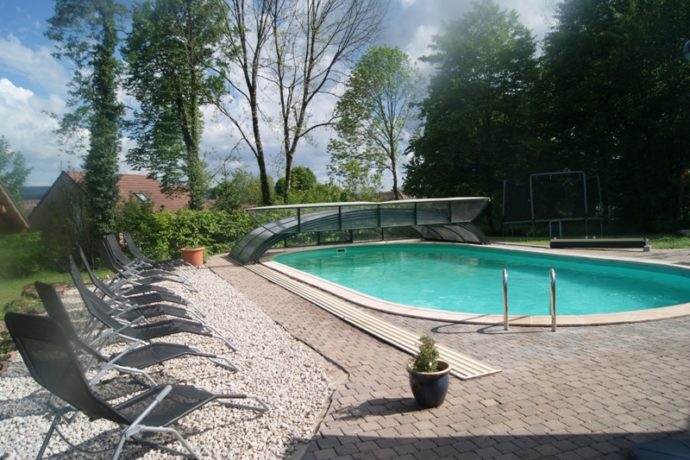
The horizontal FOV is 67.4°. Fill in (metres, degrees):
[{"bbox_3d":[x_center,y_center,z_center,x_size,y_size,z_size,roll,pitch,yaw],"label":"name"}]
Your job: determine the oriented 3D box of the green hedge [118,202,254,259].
[{"bbox_3d":[-4.503,0.016,14.920,4.200,1.600,1.200,-4,4,-24],"label":"green hedge"}]

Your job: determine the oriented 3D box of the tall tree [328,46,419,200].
[{"bbox_3d":[1.466,-4.819,26.754,4.700,9.300,4.700,-2,4,0],"label":"tall tree"}]

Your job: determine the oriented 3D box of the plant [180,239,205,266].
[{"bbox_3d":[-3.853,0.559,13.222,0.600,0.690,0.600,-2,4,0],"label":"plant"}]

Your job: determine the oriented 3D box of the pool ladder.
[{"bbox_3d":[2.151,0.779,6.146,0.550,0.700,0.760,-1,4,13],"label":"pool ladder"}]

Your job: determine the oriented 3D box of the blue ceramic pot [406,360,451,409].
[{"bbox_3d":[0.624,1.170,3.925,0.335,0.287,0.335,-2,4,0],"label":"blue ceramic pot"}]

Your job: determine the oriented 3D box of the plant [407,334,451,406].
[{"bbox_3d":[0.620,1.058,3.918,0.335,0.510,0.335,-2,4,0],"label":"plant"}]

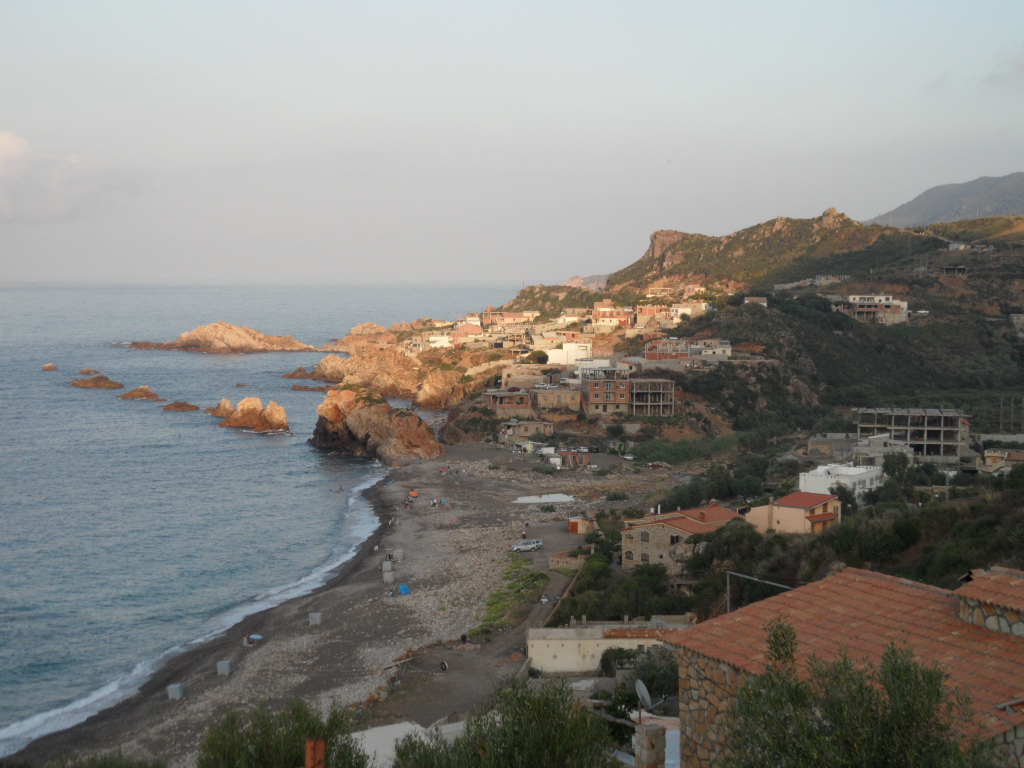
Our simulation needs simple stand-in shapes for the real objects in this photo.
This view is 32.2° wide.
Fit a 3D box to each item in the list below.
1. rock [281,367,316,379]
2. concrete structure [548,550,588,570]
[{"bbox_3d":[-100.090,-5.370,832.120,14.500,4.900,8.500,0,3,0],"label":"rock"},{"bbox_3d":[8.740,27.160,274.570,5.000,1.800,5.200,2,4,25],"label":"concrete structure"}]

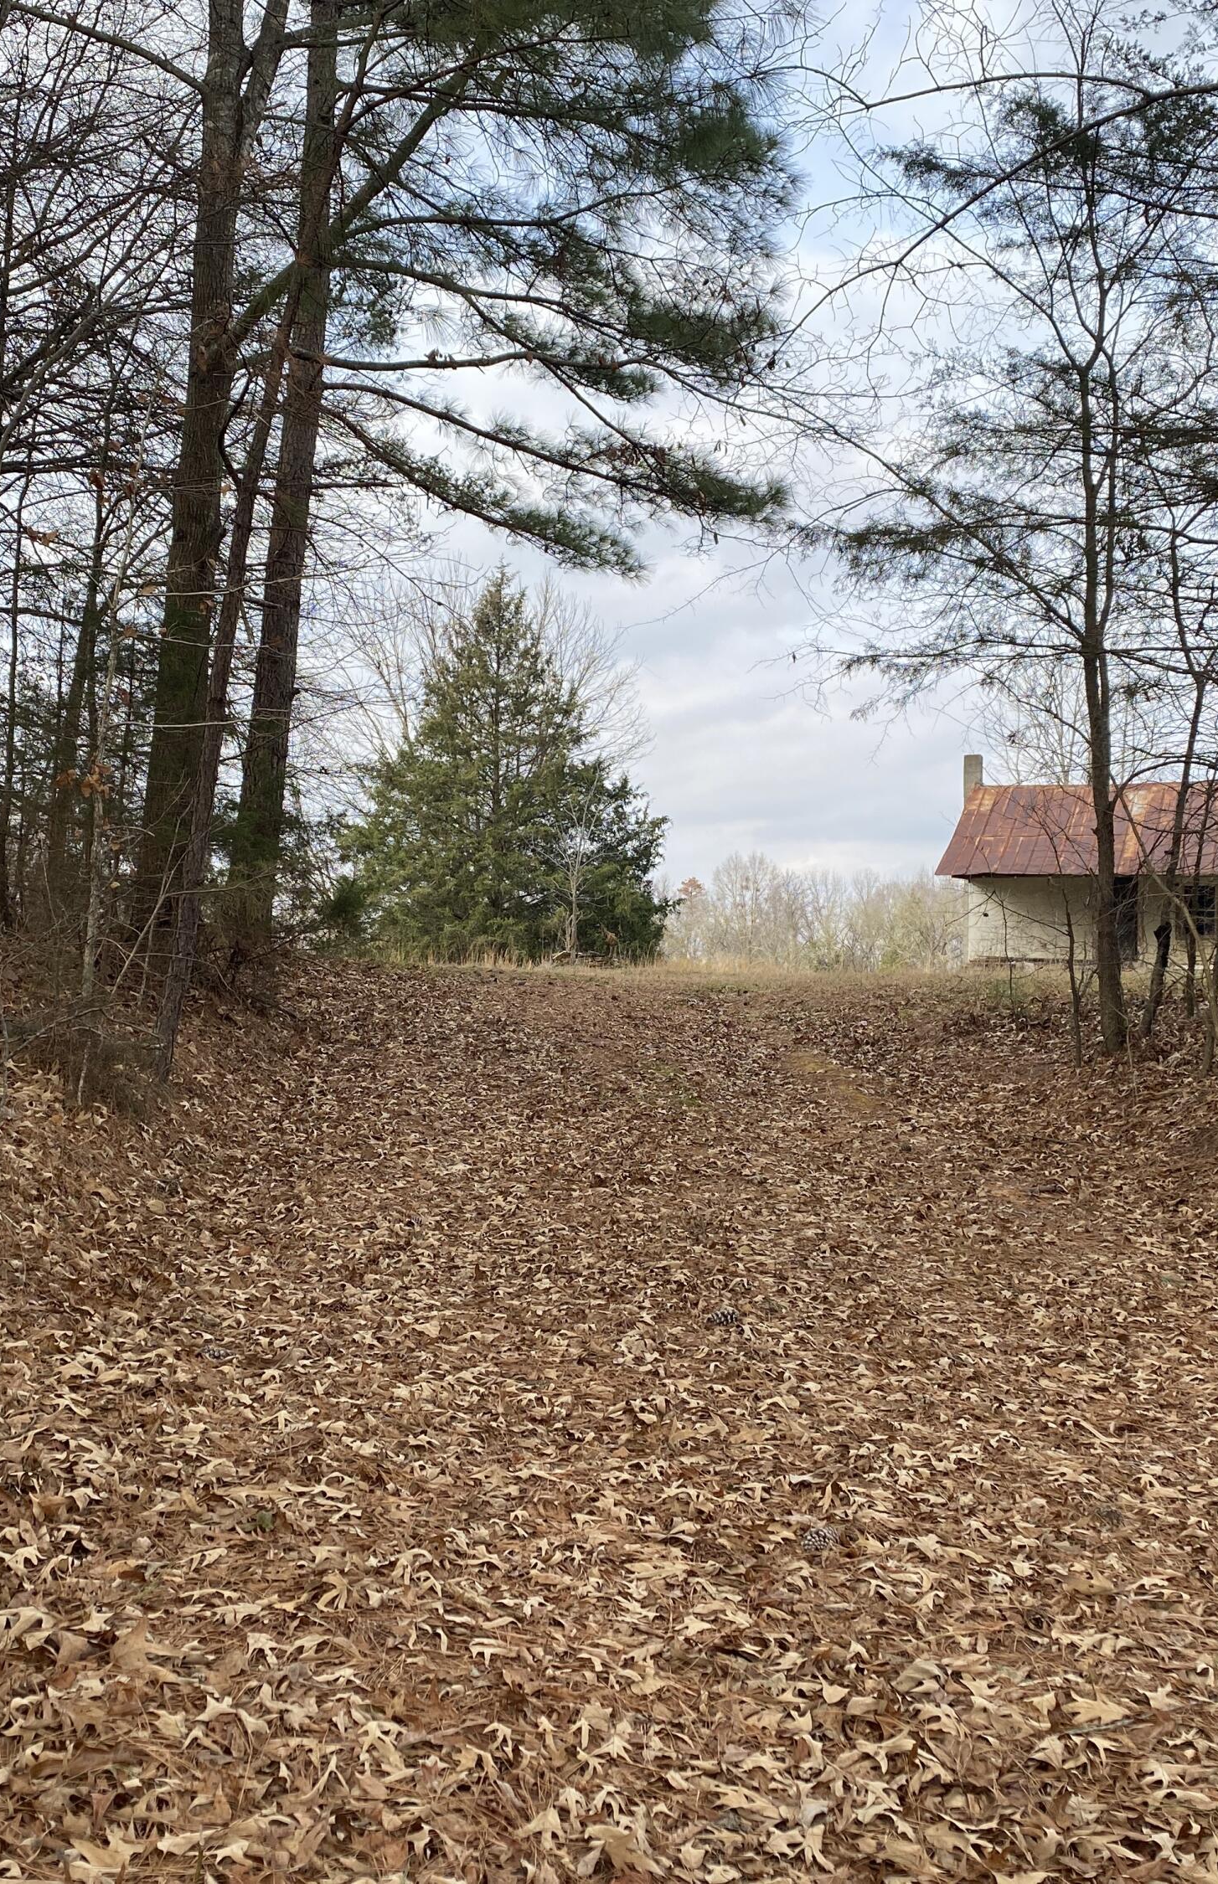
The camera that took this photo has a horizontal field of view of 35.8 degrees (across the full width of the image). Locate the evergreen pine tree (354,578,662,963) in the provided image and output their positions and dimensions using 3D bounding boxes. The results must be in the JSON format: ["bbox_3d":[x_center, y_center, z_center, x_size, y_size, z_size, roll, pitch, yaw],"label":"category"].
[{"bbox_3d":[-2.403,-4.073,44.000,7.460,9.016,7.236,0,1,0],"label":"evergreen pine tree"}]

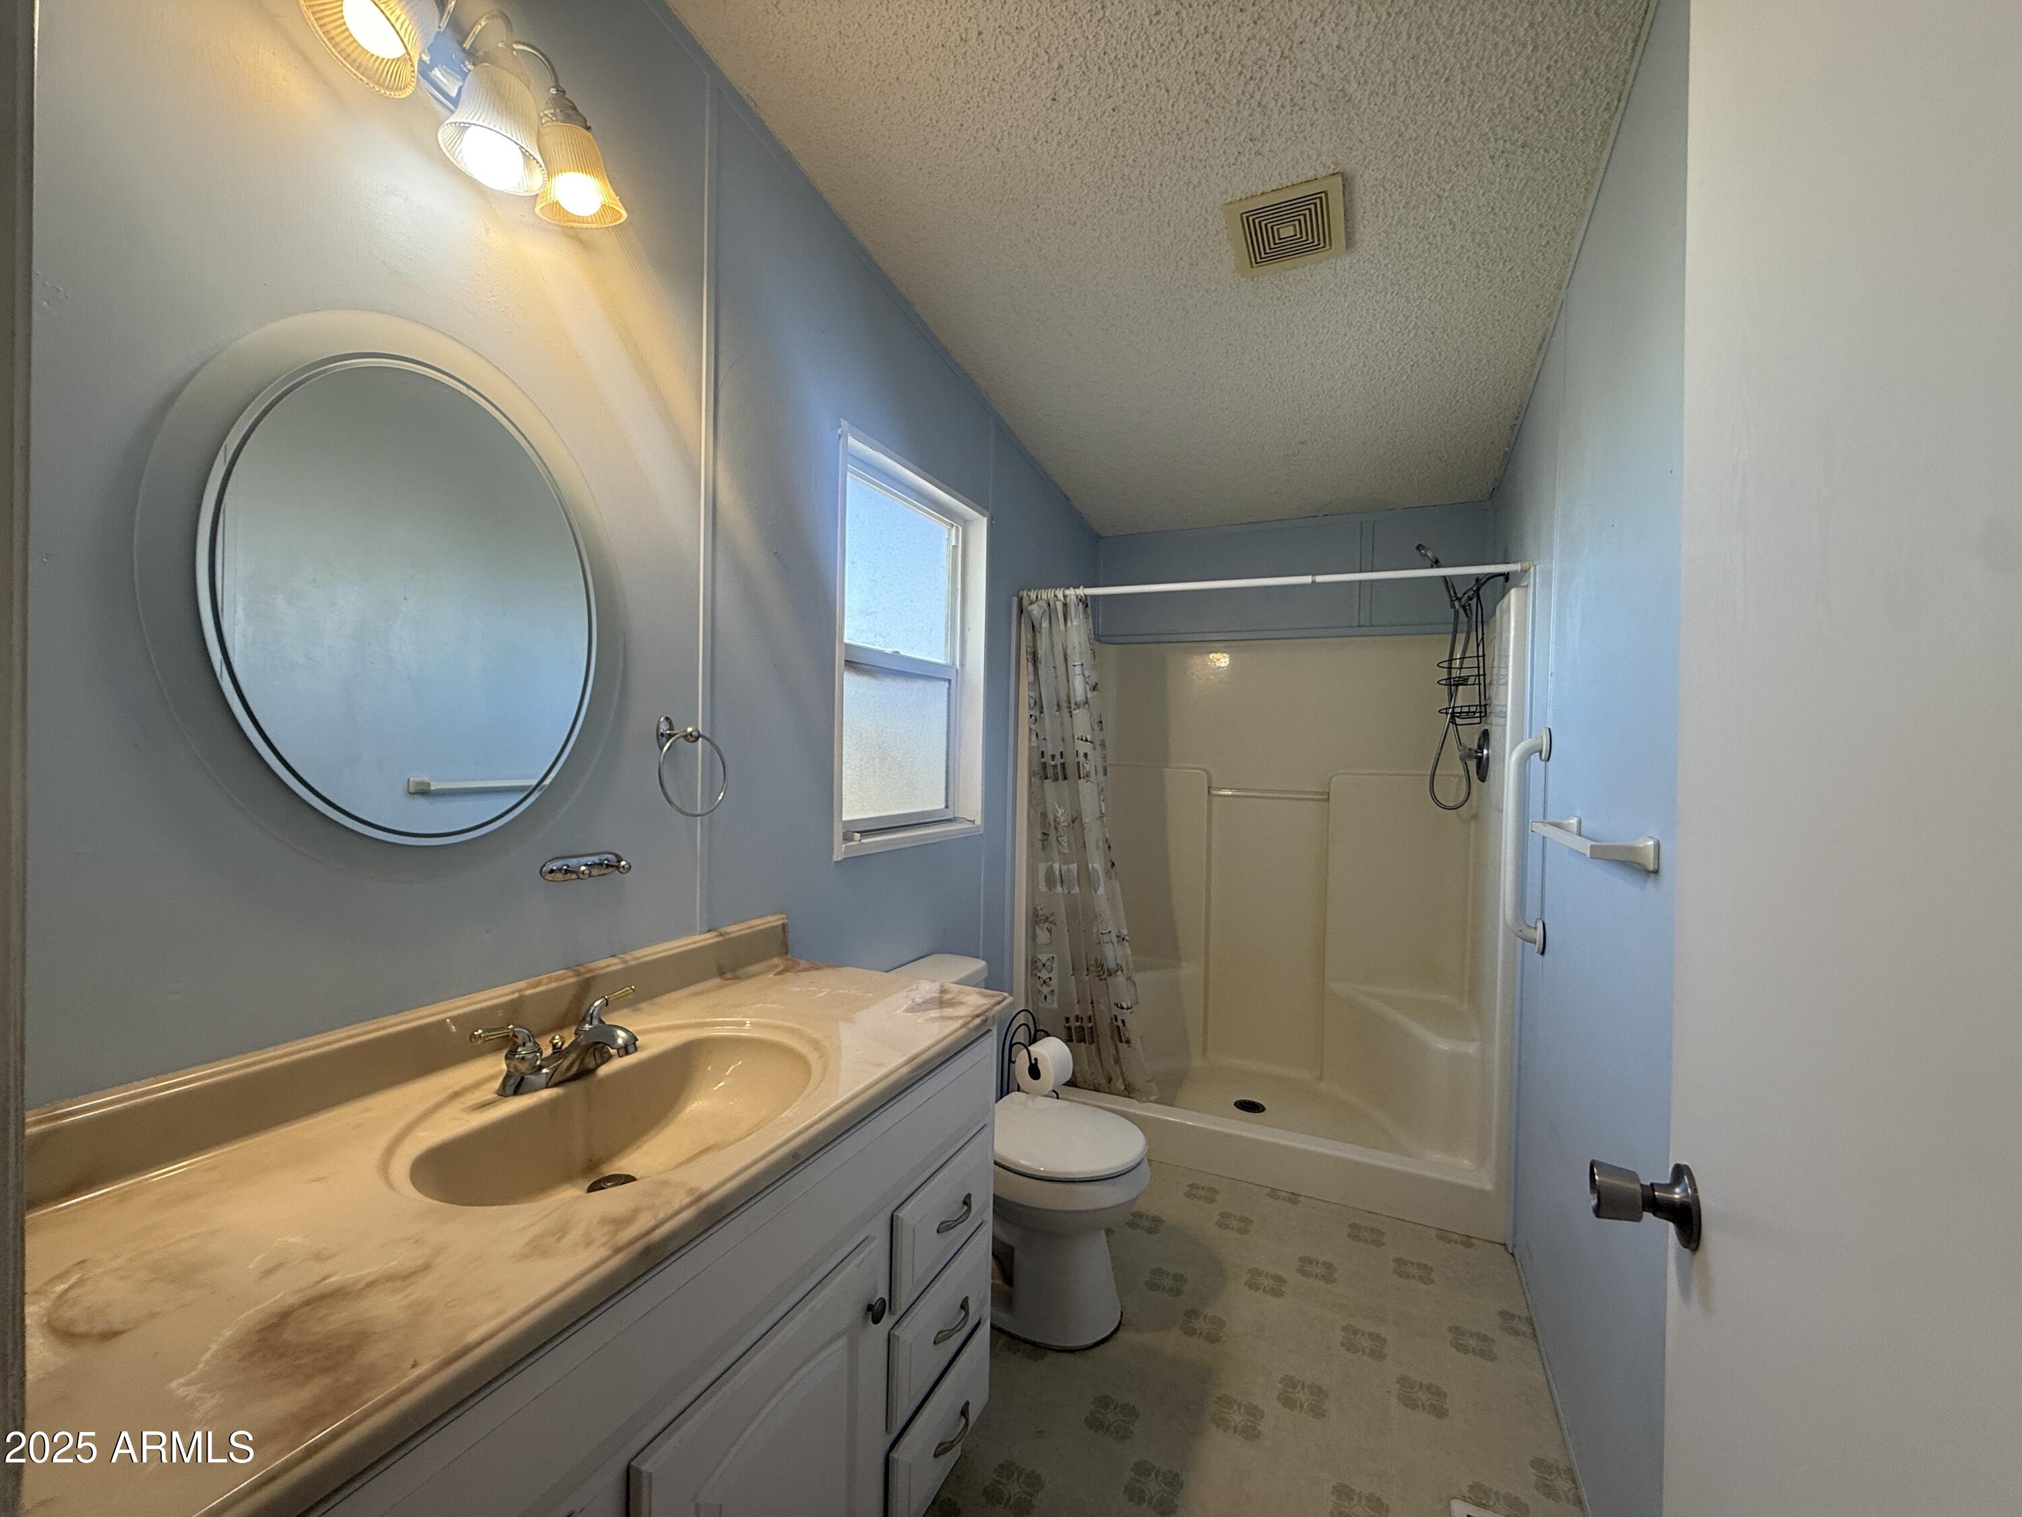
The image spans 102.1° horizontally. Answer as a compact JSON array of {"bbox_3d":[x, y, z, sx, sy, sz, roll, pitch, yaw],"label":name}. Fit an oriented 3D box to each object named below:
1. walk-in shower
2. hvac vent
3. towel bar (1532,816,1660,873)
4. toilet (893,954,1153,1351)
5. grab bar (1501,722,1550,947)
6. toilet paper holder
[{"bbox_3d":[0.866,0.379,2.914,1.501,1.814,0.904,2,1,24],"label":"walk-in shower"},{"bbox_3d":[0.610,-1.170,1.800,0.232,0.025,0.232,2,-7,24],"label":"hvac vent"},{"bbox_3d":[0.984,0.137,1.410,0.080,0.052,0.530,2,1,24],"label":"towel bar"},{"bbox_3d":[-0.007,0.922,1.959,0.707,0.715,0.460,2,1,24],"label":"toilet"},{"bbox_3d":[1.228,0.192,1.950,0.076,0.530,0.080,2,1,24],"label":"grab bar"},{"bbox_3d":[0.062,0.981,2.192,0.140,0.595,0.160,2,1,36],"label":"toilet paper holder"}]

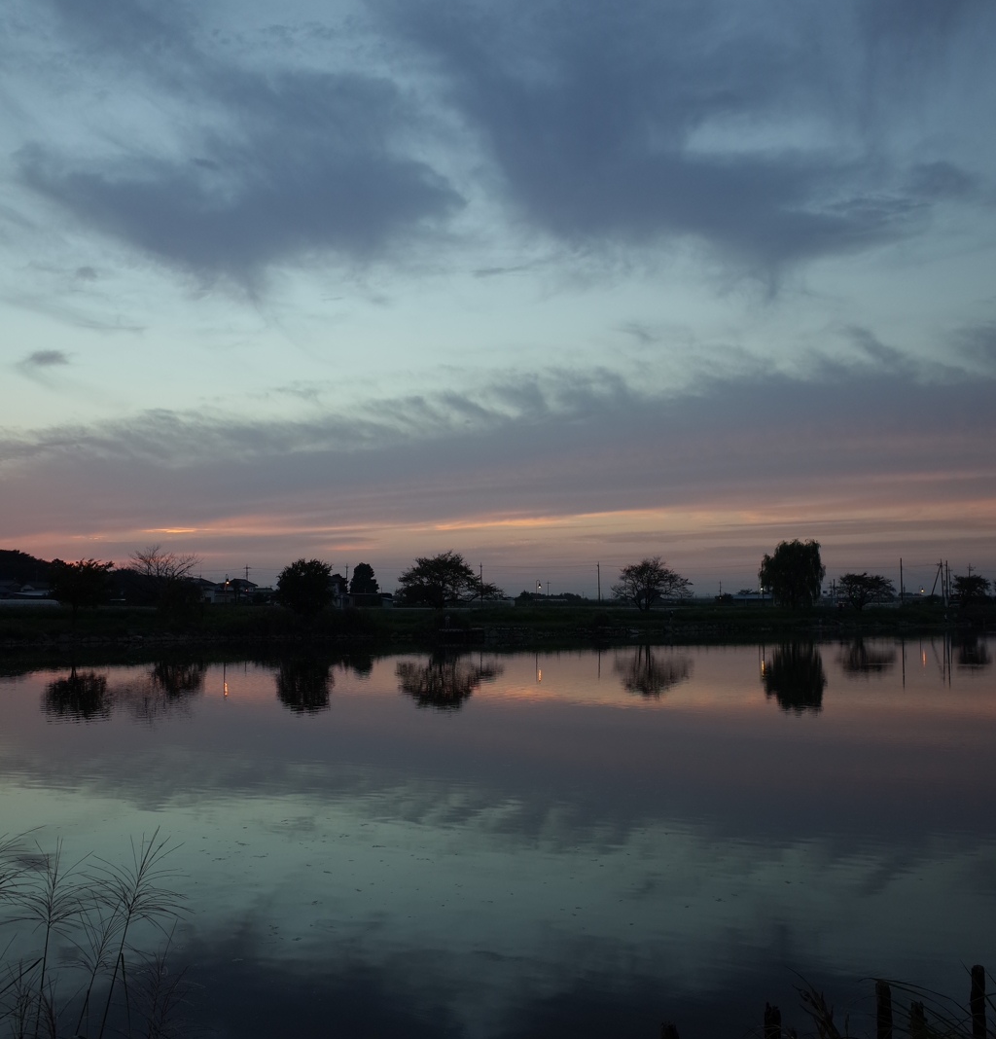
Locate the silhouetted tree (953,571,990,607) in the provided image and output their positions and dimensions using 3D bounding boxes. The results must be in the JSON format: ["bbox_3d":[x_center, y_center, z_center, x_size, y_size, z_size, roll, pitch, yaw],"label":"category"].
[{"bbox_3d":[79.872,12.007,197.195,6.150,5.746,5.842,0,-4,0],"label":"silhouetted tree"}]

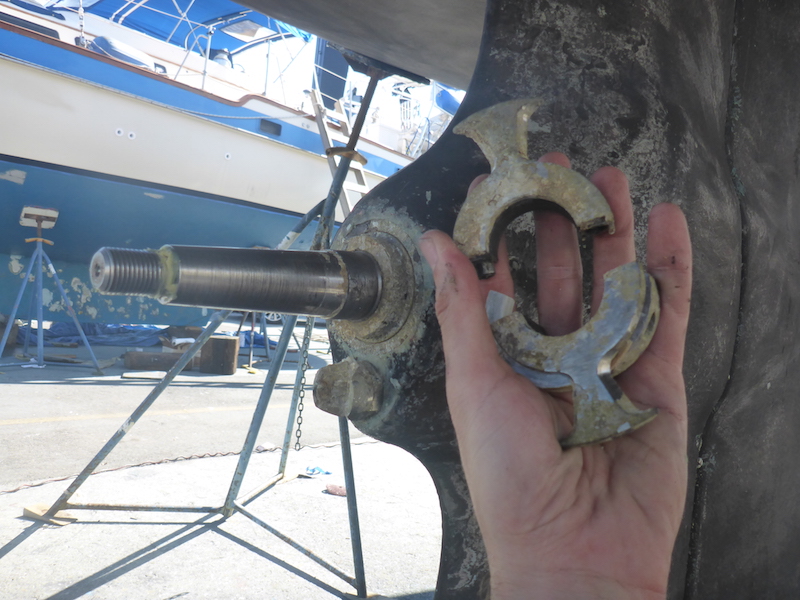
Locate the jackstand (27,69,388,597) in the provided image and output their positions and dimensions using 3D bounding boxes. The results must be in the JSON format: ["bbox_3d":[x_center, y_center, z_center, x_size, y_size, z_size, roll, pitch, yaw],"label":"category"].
[{"bbox_3d":[-0.468,0.018,2.486,1.253,1.795,1.150,5,0,44],"label":"jackstand"}]

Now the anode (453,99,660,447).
[{"bbox_3d":[0.063,-0.013,0.264,0.068,0.135,0.034,-17,-9,24],"label":"anode"}]

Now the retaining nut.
[{"bbox_3d":[-0.030,0.050,0.367,0.025,0.034,0.034,2,2,-43],"label":"retaining nut"}]

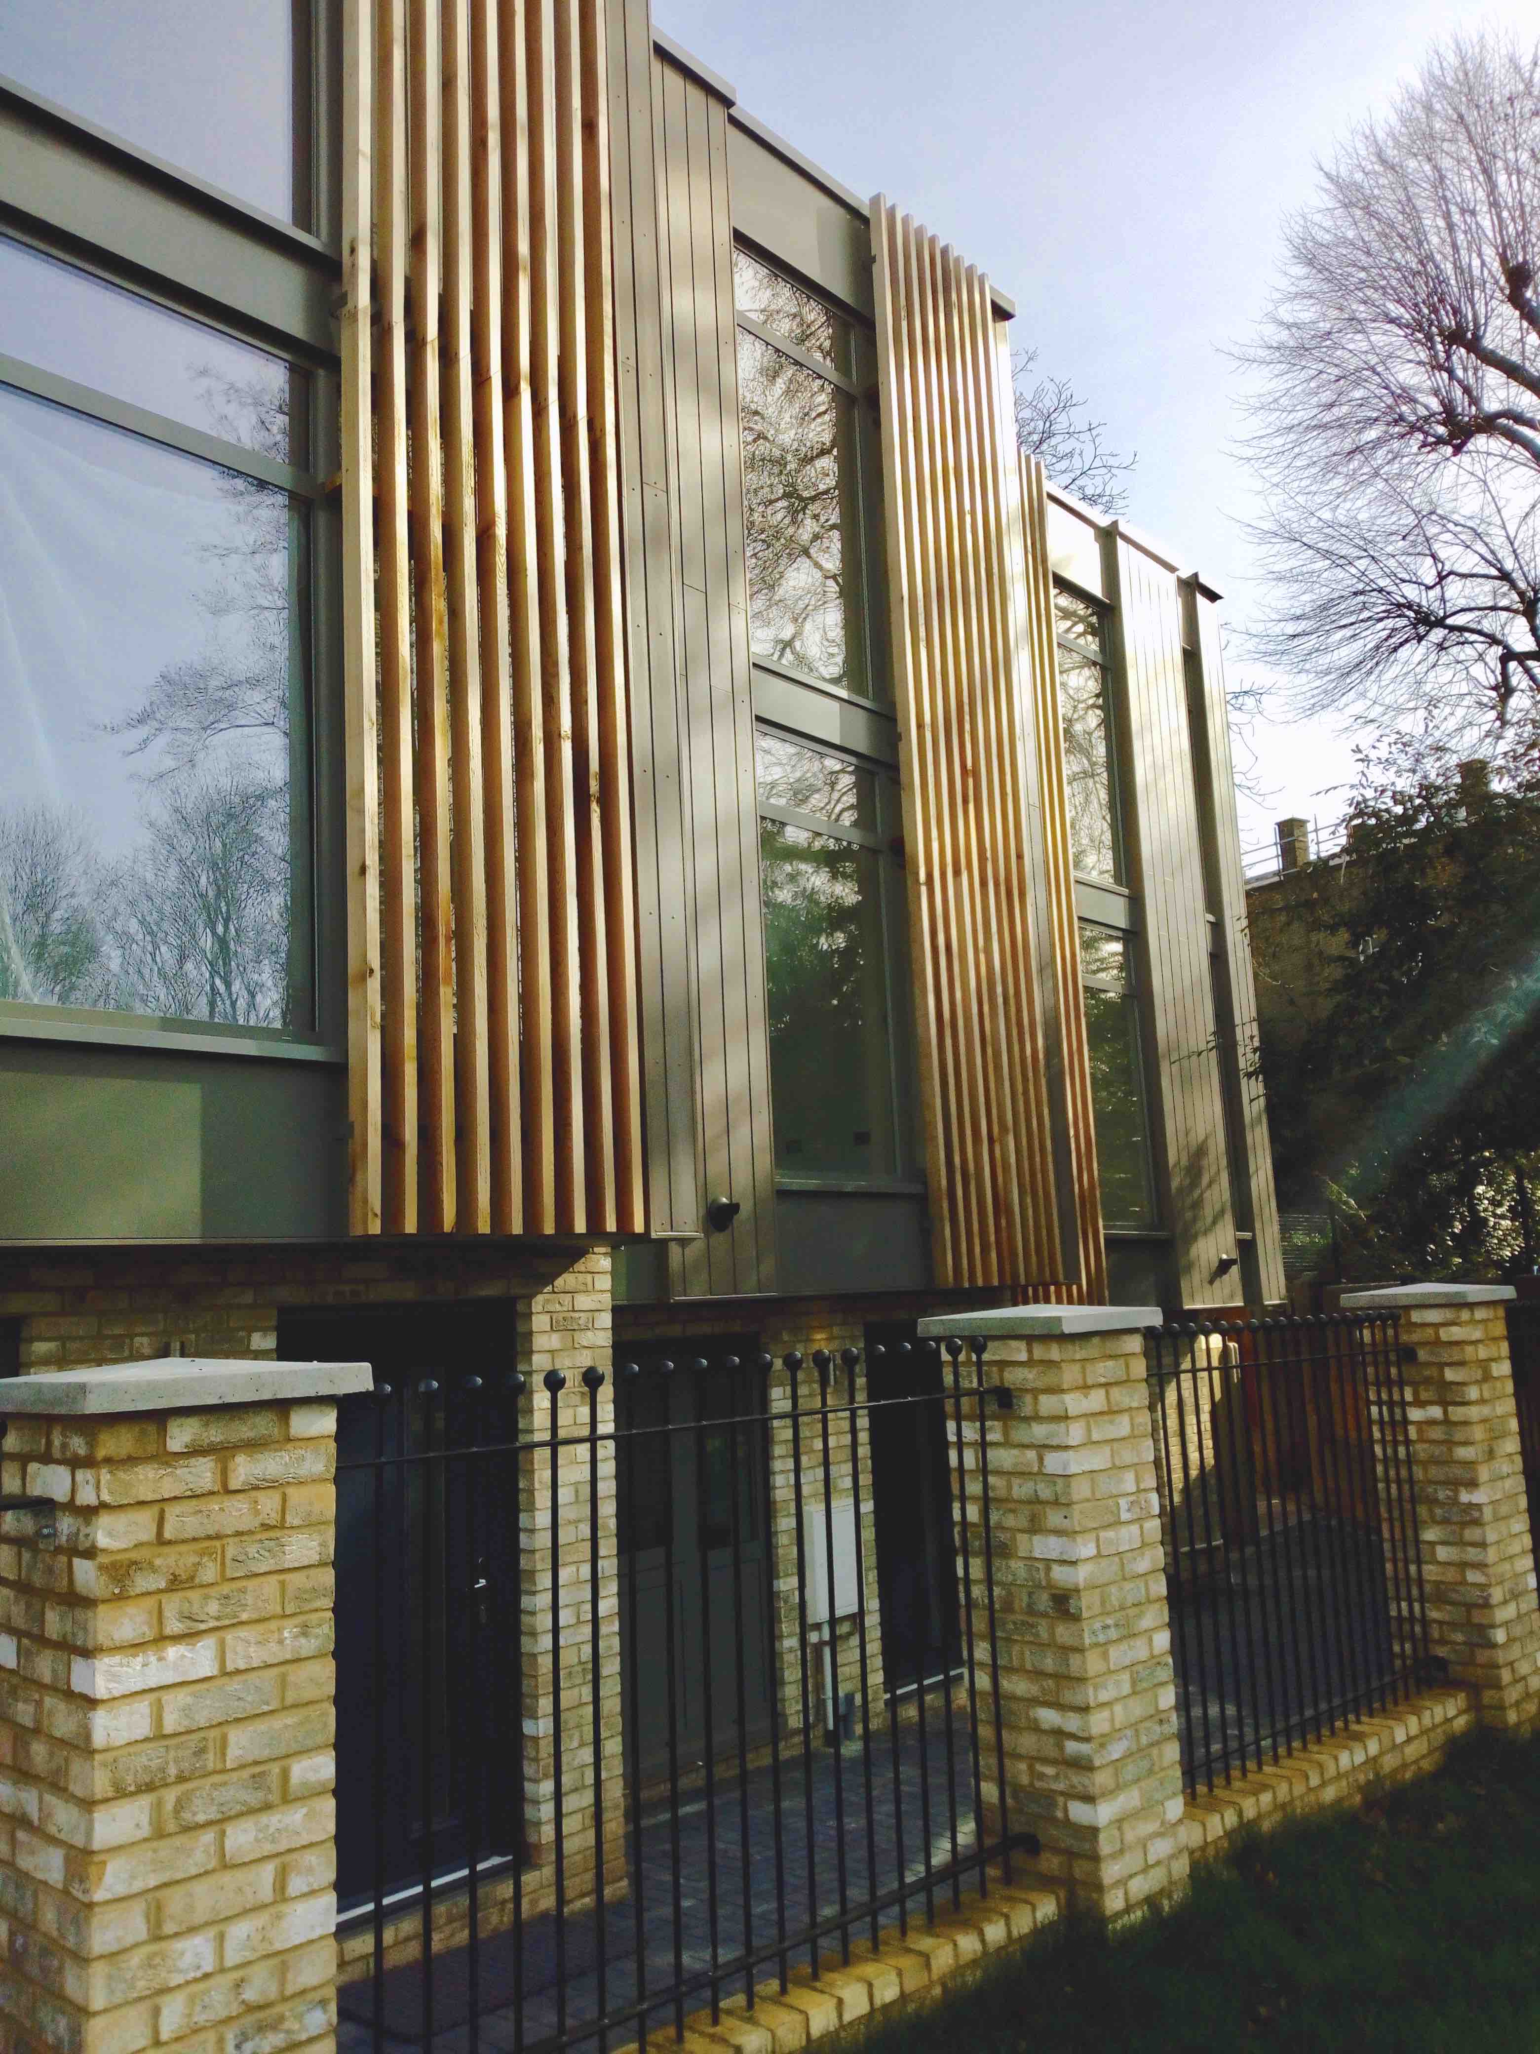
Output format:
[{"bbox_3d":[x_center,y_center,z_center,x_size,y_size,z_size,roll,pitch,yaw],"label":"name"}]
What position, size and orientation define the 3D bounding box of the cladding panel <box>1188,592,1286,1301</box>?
[{"bbox_3d":[3.965,-0.738,13.775,0.170,6.142,0.410,-10,-11,40],"label":"cladding panel"}]

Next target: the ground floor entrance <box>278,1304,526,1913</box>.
[{"bbox_3d":[-1.310,2.035,5.732,0.150,2.110,1.112,-10,-11,40],"label":"ground floor entrance"}]

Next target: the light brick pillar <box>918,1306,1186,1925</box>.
[{"bbox_3d":[0.822,1.616,4.598,0.500,1.570,0.530,-10,-11,40],"label":"light brick pillar"}]

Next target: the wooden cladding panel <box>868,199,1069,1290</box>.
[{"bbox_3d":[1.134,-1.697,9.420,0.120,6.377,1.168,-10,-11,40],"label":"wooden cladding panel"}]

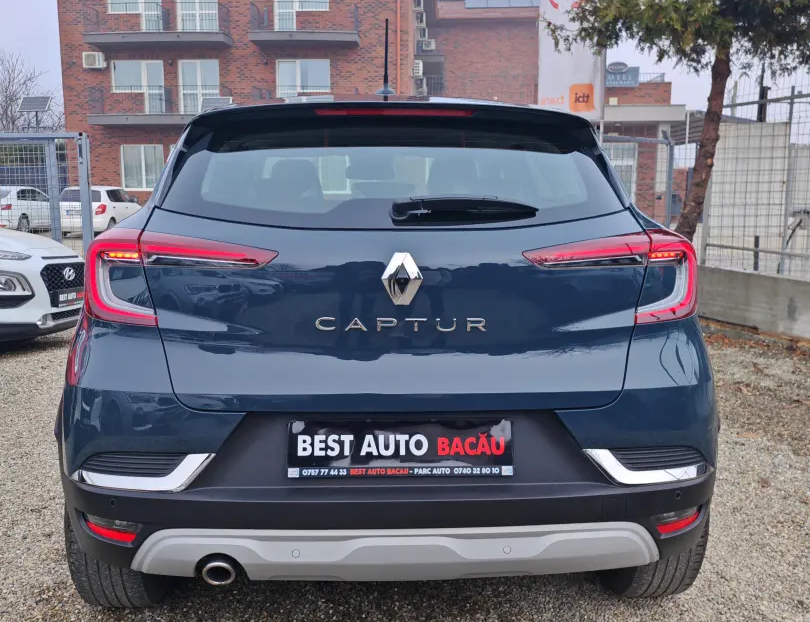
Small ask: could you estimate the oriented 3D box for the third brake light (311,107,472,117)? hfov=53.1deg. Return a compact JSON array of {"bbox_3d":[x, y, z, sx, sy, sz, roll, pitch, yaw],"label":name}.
[{"bbox_3d":[-0.026,-0.468,1.909,0.385,0.023,0.040,0,9,-3],"label":"third brake light"}]

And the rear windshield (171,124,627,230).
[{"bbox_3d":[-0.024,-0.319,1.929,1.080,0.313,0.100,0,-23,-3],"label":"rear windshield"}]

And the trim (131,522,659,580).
[{"bbox_3d":[-0.011,0.560,1.926,1.310,0.155,0.170,0,9,-3],"label":"trim"}]

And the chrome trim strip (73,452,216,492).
[{"bbox_3d":[-0.613,0.364,1.877,0.360,0.082,0.093,1,9,5],"label":"chrome trim strip"}]

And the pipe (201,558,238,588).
[{"bbox_3d":[-0.440,0.608,1.950,0.082,0.068,0.140,0,9,-3],"label":"pipe"}]

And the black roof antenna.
[{"bbox_3d":[-0.053,-0.735,2.350,0.060,0.225,0.150,0,9,-3],"label":"black roof antenna"}]

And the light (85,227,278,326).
[{"bbox_3d":[-0.542,-0.088,1.952,0.500,0.235,0.260,1,9,4],"label":"light"}]

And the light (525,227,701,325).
[{"bbox_3d":[0.505,-0.091,1.985,0.500,0.212,0.240,-1,10,-8],"label":"light"}]

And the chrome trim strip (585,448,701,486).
[{"bbox_3d":[0.580,0.364,1.953,0.345,0.100,0.130,-2,9,-10],"label":"chrome trim strip"}]

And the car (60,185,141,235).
[{"bbox_3d":[-9.744,-3.394,27.016,1.680,1.540,4.100,1,9,5],"label":"car"}]

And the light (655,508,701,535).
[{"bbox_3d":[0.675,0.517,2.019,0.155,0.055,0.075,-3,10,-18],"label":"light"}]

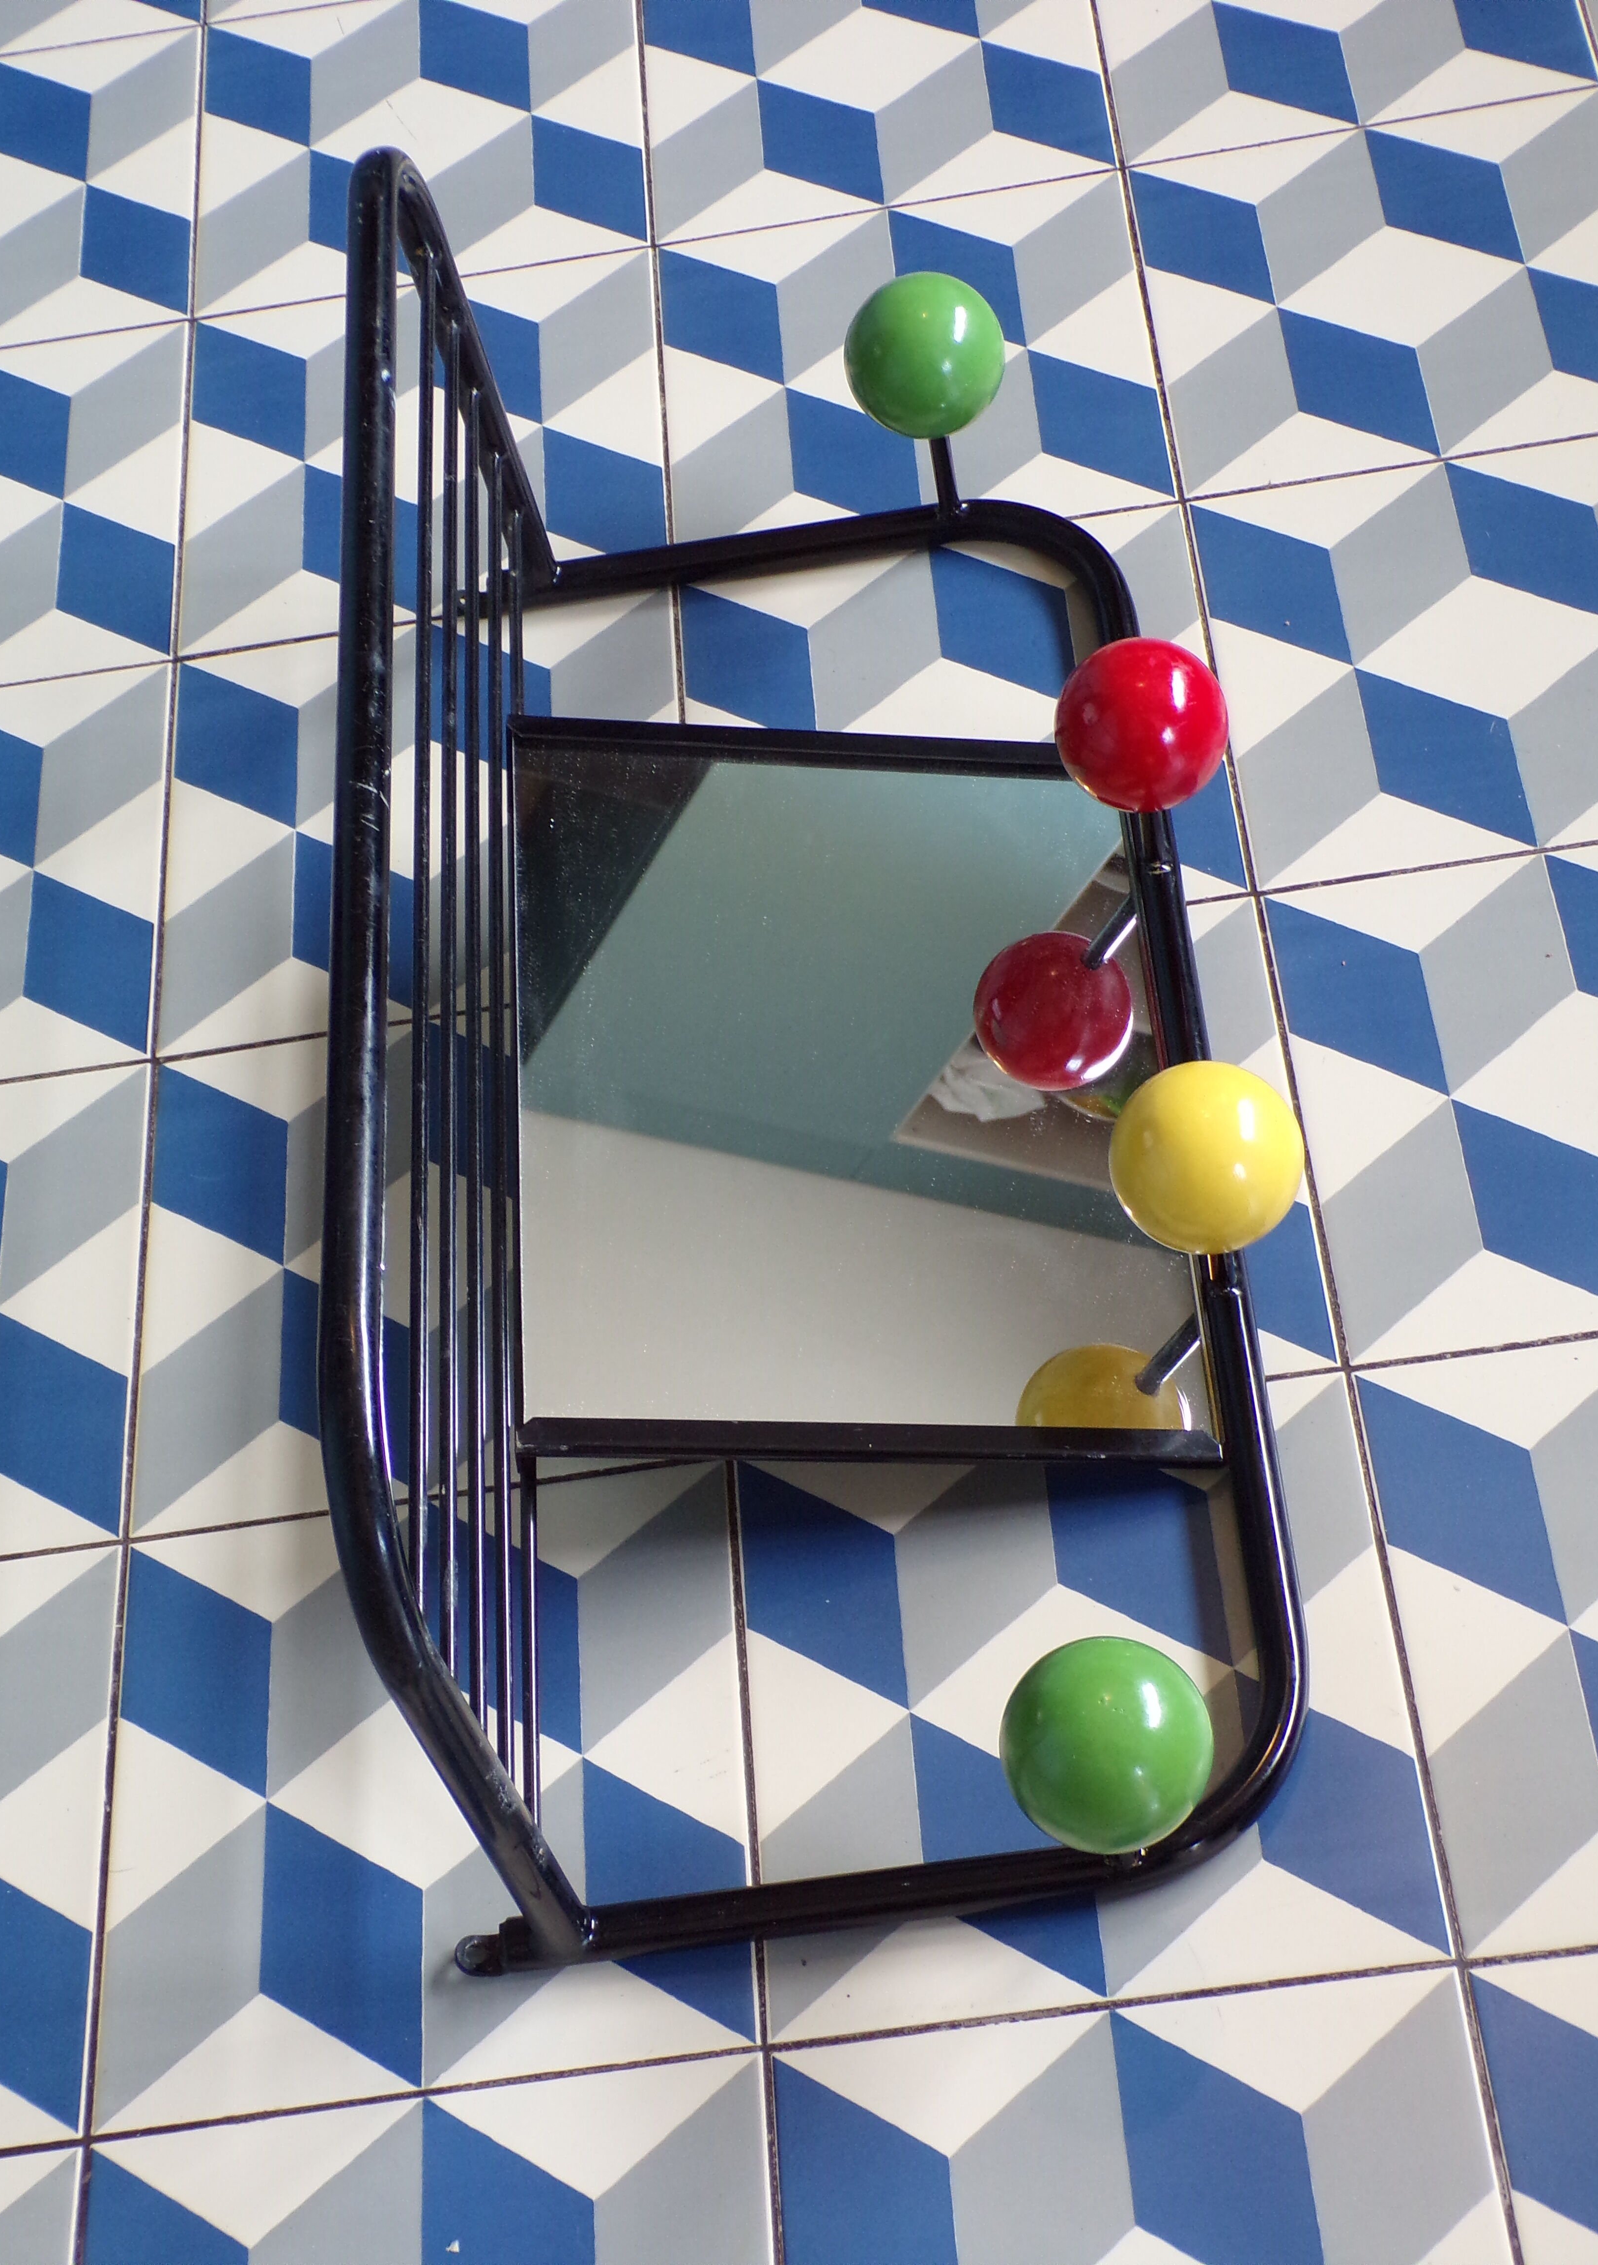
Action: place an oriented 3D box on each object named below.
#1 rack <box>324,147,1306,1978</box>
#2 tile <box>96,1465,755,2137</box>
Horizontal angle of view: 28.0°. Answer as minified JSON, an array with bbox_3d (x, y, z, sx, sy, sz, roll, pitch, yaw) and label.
[{"bbox_3d":[0.002,-0.070,1.006,0.288,0.251,0.606,-8,56,5],"label":"rack"},{"bbox_3d":[-0.116,0.205,1.007,0.200,0.010,0.200,-8,56,5],"label":"tile"}]

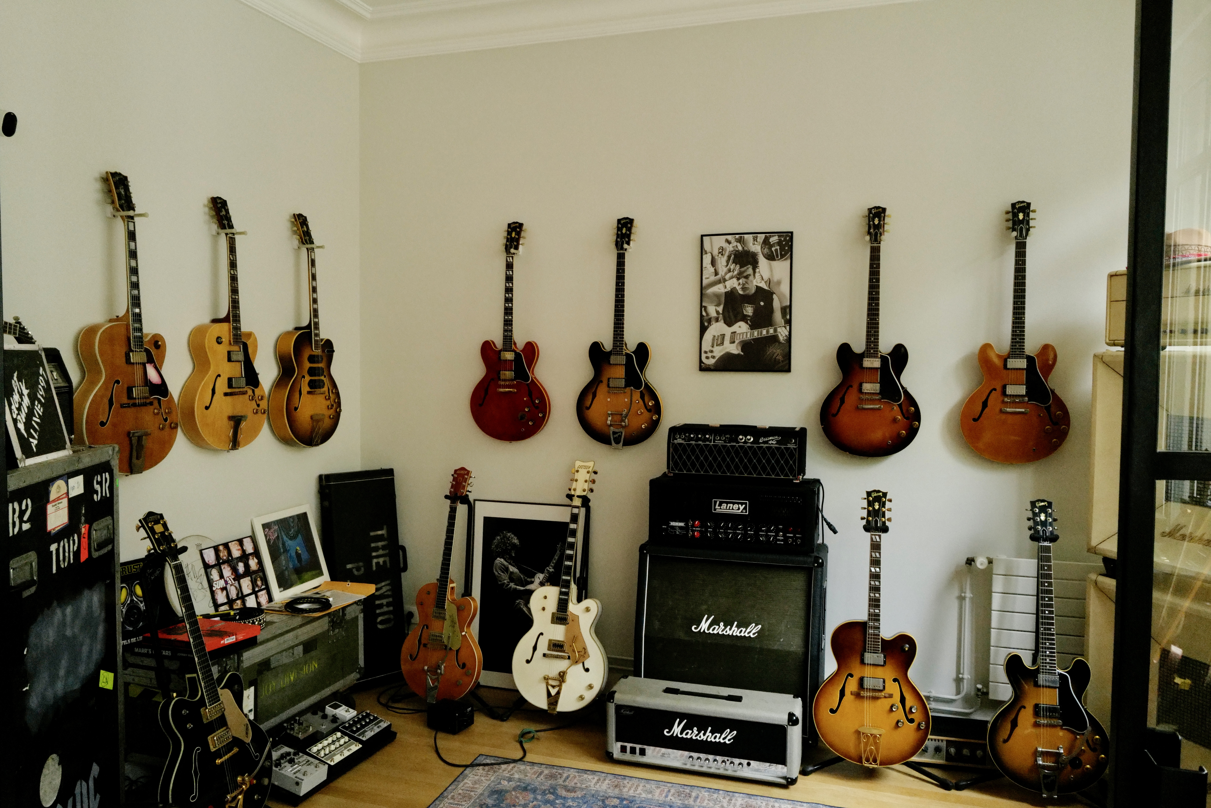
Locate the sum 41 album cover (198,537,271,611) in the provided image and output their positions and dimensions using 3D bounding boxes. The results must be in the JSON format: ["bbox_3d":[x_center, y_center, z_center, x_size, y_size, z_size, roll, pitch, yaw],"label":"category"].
[{"bbox_3d":[-1.534,0.727,3.917,0.015,0.312,0.312,-18,-3,18],"label":"sum 41 album cover"}]

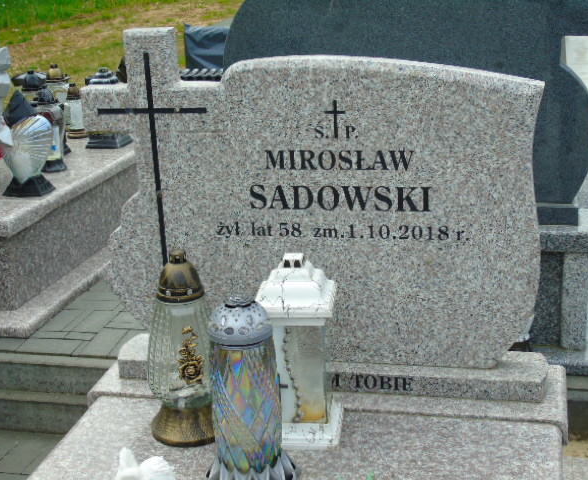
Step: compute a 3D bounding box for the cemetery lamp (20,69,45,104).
[{"bbox_3d":[-1.068,-0.528,4.115,0.101,0.349,0.101,-7,17,-14],"label":"cemetery lamp"}]

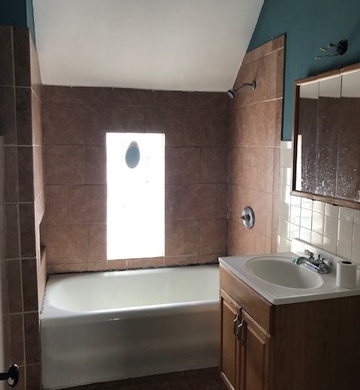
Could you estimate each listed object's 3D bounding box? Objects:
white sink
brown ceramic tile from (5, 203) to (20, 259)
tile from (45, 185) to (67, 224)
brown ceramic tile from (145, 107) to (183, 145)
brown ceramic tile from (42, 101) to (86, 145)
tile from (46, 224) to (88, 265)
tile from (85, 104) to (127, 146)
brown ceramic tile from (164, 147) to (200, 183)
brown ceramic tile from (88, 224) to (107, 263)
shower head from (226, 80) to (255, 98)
[{"bbox_3d":[0.512,0.449,1.971,0.351,0.135,0.517,-1,7,-15],"label":"white sink"},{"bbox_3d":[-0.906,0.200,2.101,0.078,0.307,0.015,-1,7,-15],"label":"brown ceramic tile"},{"bbox_3d":[-0.945,0.075,2.962,0.152,0.304,0.010,-1,6,-16],"label":"tile"},{"bbox_3d":[-0.130,-0.553,3.125,0.304,0.304,0.010,-1,6,-16],"label":"brown ceramic tile"},{"bbox_3d":[-0.866,-0.539,2.920,0.304,0.304,0.010,-1,6,-16],"label":"brown ceramic tile"},{"bbox_3d":[-0.885,0.387,3.073,0.310,0.309,0.015,-1,8,-15],"label":"tile"},{"bbox_3d":[-0.570,-0.545,3.002,0.304,0.304,0.010,-1,6,-16],"label":"tile"},{"bbox_3d":[0.025,-0.245,3.197,0.300,0.307,0.015,-1,7,-15],"label":"brown ceramic tile"},{"bbox_3d":[-0.650,0.378,3.090,0.148,0.307,0.015,-1,7,-15],"label":"brown ceramic tile"},{"bbox_3d":[0.435,-0.766,2.808,0.225,0.134,0.072,-1,8,-15],"label":"shower head"}]

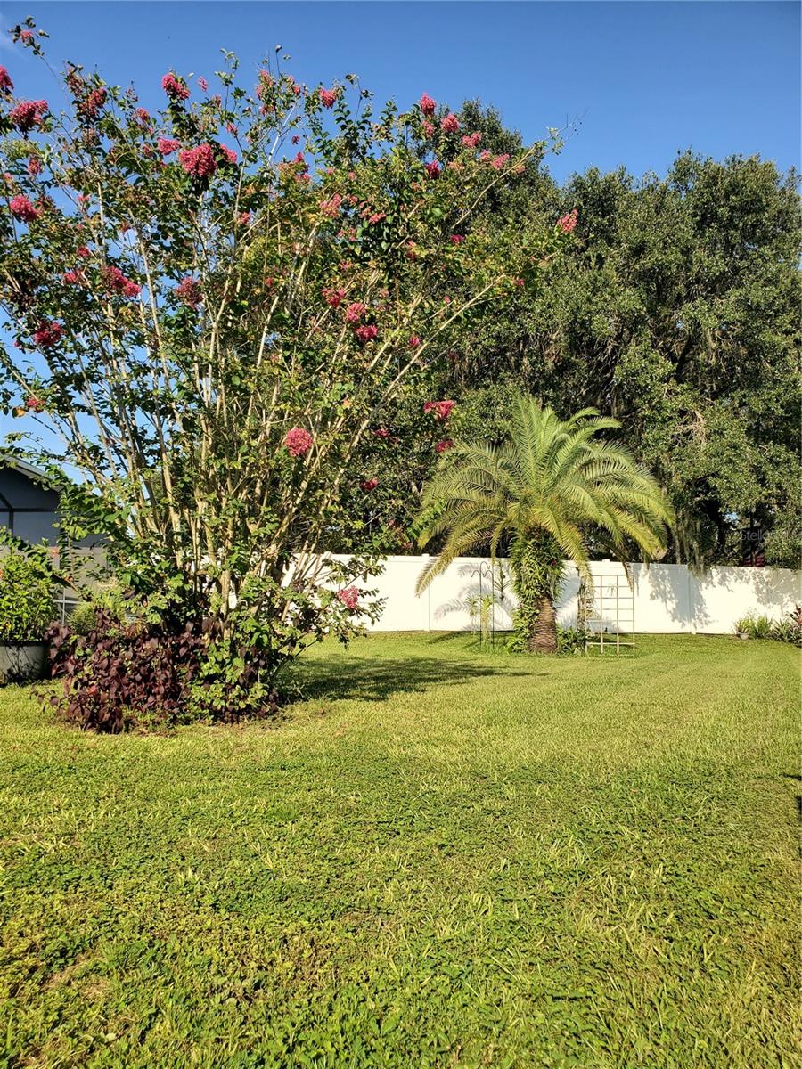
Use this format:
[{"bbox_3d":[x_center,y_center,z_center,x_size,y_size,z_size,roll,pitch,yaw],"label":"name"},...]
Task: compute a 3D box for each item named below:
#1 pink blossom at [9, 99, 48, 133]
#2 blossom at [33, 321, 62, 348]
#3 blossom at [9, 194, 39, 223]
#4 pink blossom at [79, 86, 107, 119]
[{"bbox_3d":[-3.474,-3.915,7.500,0.355,0.294,0.308,1,-3,-25],"label":"pink blossom"},{"bbox_3d":[-3.343,-1.893,7.600,0.278,0.235,0.244,1,-3,-24],"label":"blossom"},{"bbox_3d":[-3.563,-3.082,7.600,0.278,0.251,0.251,1,-3,-26],"label":"blossom"},{"bbox_3d":[-3.067,-4.292,8.000,0.276,0.297,0.272,1,-3,-21],"label":"pink blossom"}]

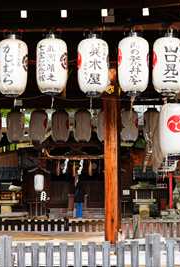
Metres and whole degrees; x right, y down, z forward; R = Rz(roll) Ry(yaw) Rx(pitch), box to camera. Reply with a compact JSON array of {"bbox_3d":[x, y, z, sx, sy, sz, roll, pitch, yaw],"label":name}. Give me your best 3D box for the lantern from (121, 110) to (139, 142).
[{"bbox_3d":[0.992,-0.174,18.000,0.430,0.800,0.430,-1,-5,3],"label":"lantern"}]

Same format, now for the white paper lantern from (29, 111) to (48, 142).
[{"bbox_3d":[-1.284,-0.176,18.150,0.430,0.800,0.430,-1,-5,3],"label":"white paper lantern"}]

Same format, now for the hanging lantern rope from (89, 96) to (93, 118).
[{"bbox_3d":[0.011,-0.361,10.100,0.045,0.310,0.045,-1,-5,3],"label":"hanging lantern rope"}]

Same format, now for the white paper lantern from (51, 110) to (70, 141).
[{"bbox_3d":[-0.732,-0.175,18.100,0.430,0.800,0.430,-1,-5,3],"label":"white paper lantern"}]

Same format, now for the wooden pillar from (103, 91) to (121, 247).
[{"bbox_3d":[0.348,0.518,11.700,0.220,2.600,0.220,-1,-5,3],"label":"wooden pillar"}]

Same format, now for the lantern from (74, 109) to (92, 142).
[{"bbox_3d":[-0.165,-0.175,18.050,0.430,0.800,0.430,-1,-5,3],"label":"lantern"}]

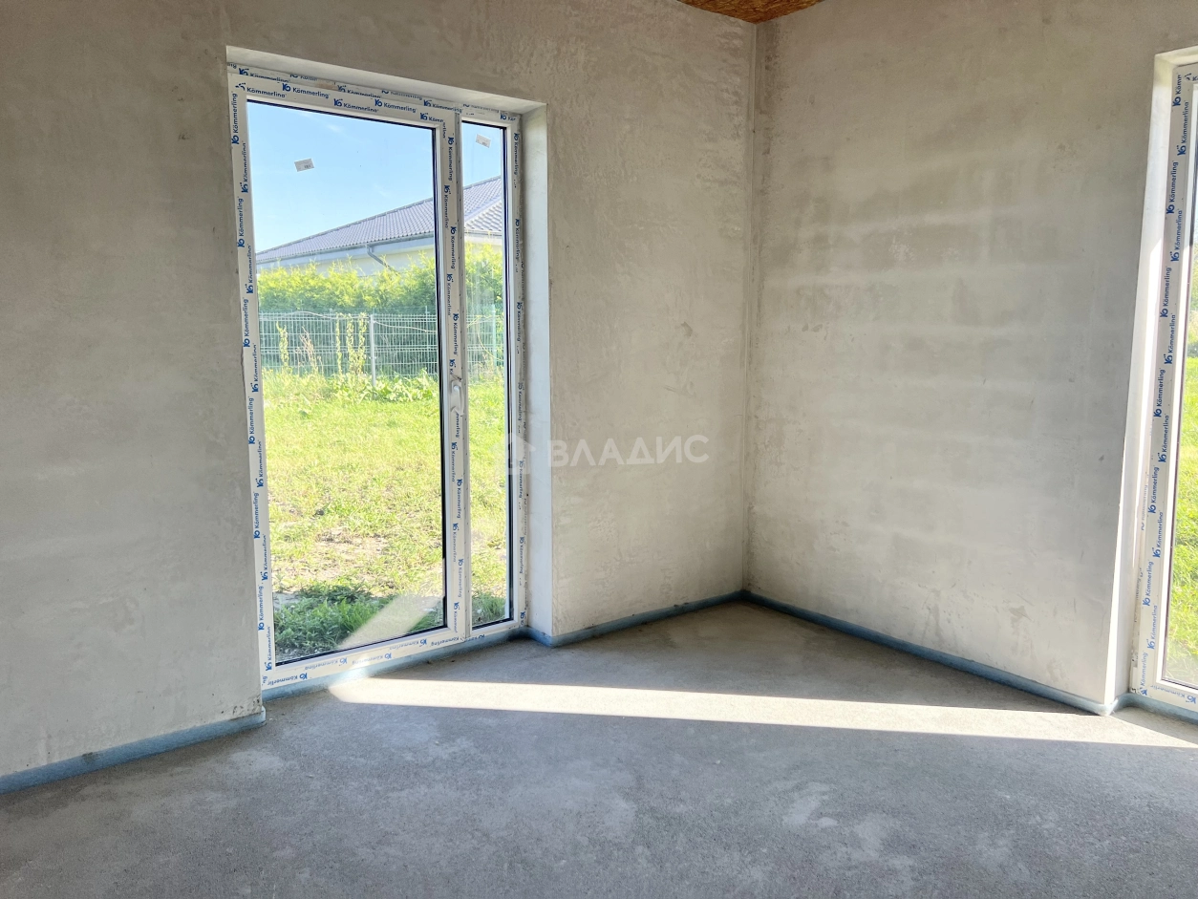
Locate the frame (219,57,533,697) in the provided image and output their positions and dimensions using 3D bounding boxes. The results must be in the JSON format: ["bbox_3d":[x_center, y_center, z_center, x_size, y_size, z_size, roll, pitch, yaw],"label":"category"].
[{"bbox_3d":[-0.805,-0.247,3.459,1.199,2.185,0.090,-6,9,-36],"label":"frame"}]

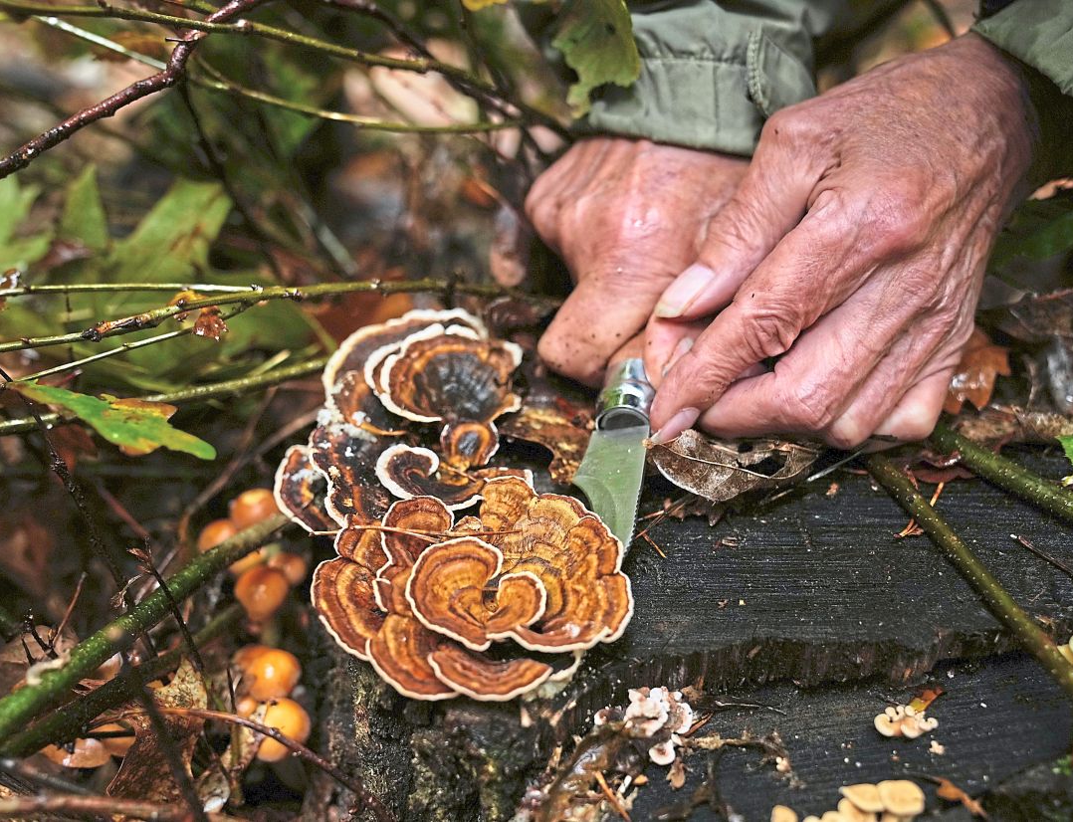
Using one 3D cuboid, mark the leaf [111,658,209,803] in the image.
[{"bbox_3d":[-0.121,0.103,0.438,0.032,0.014,0.049,16,57,7],"label":"leaf"}]

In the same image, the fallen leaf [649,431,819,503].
[{"bbox_3d":[0.064,0.018,0.445,0.057,0.017,0.035,0,40,0],"label":"fallen leaf"}]

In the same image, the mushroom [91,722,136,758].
[{"bbox_3d":[-0.138,0.106,0.445,0.015,0.011,0.015,0,40,0],"label":"mushroom"}]

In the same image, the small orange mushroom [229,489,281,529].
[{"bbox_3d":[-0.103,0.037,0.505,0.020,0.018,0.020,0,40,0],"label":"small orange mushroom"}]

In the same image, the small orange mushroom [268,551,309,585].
[{"bbox_3d":[-0.090,0.058,0.499,0.017,0.015,0.017,0,40,0],"label":"small orange mushroom"}]

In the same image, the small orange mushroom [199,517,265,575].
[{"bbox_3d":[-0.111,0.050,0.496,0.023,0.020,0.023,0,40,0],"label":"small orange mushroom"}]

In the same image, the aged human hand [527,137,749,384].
[{"bbox_3d":[0.039,-0.056,0.496,0.098,0.072,0.108,9,52,22],"label":"aged human hand"}]

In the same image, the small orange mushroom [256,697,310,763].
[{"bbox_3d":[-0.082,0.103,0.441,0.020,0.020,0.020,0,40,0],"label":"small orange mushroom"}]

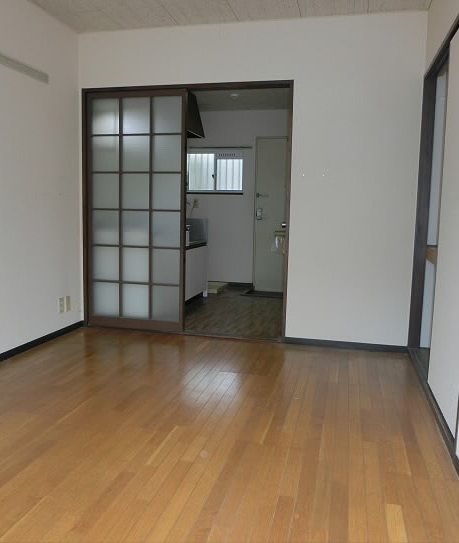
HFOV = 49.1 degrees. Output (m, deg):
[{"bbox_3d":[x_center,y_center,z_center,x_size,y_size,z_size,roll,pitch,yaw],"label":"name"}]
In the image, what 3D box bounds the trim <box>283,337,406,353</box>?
[{"bbox_3d":[0.865,0.552,3.782,0.900,0.047,0.018,3,7,13],"label":"trim"}]

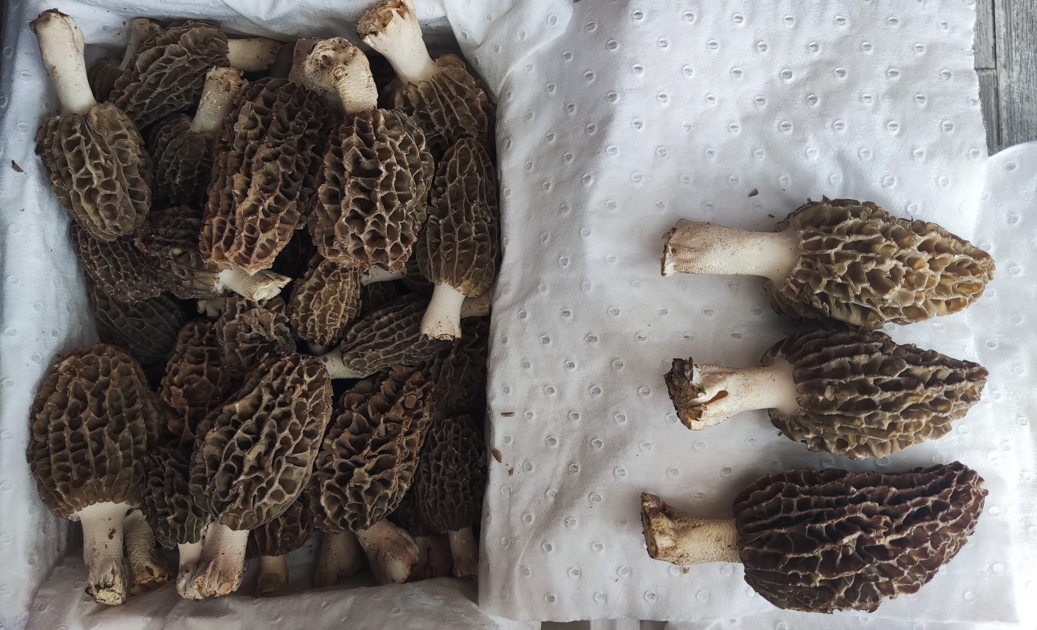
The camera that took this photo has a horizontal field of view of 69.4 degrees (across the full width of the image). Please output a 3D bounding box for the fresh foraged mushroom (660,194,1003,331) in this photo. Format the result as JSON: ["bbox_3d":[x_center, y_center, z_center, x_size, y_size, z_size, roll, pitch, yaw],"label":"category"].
[{"bbox_3d":[0.135,-0.022,0.326,0.145,0.051,0.055,2,86,0],"label":"fresh foraged mushroom"}]

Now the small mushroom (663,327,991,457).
[{"bbox_3d":[0.118,0.030,0.287,0.122,0.045,0.047,-2,90,-1],"label":"small mushroom"}]

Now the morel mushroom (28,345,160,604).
[{"bbox_3d":[-0.181,0.068,0.321,0.056,0.054,0.113,-3,90,0],"label":"morel mushroom"}]

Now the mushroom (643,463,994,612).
[{"bbox_3d":[0.127,0.095,0.321,0.147,0.058,0.062,-5,86,0],"label":"mushroom"}]

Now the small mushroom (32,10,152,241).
[{"bbox_3d":[-0.174,-0.077,0.305,0.045,0.044,0.098,-16,96,0],"label":"small mushroom"}]

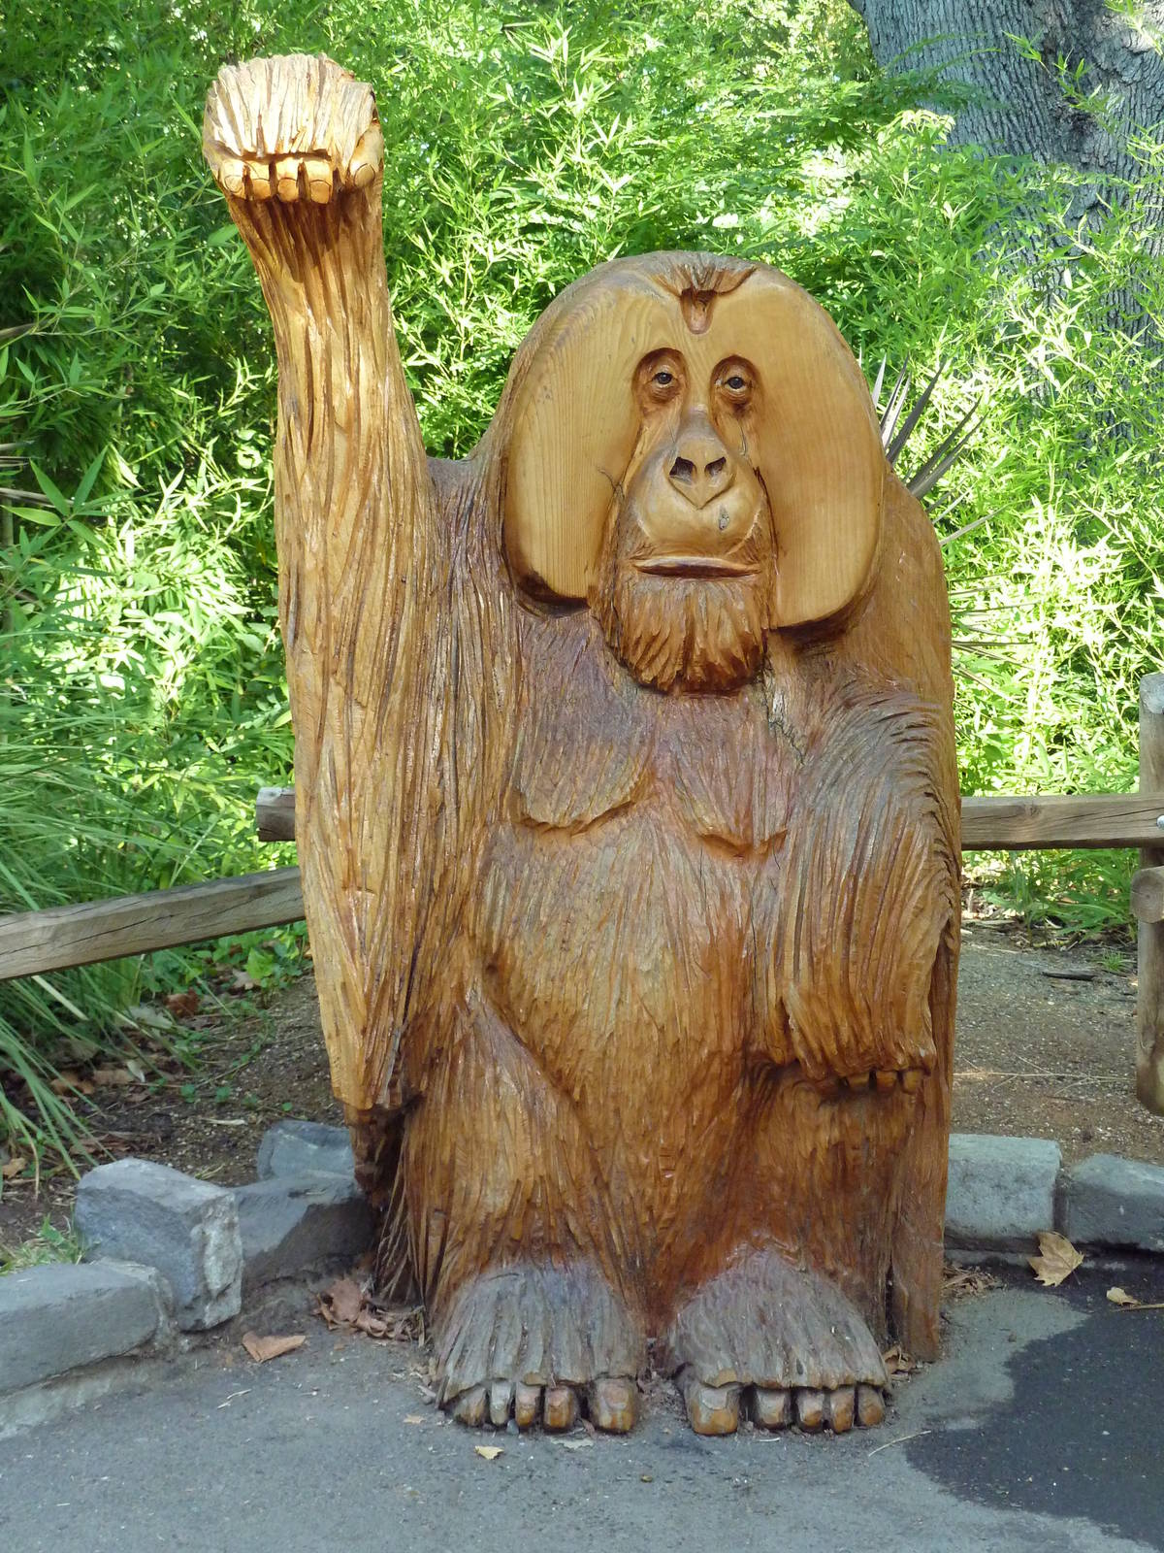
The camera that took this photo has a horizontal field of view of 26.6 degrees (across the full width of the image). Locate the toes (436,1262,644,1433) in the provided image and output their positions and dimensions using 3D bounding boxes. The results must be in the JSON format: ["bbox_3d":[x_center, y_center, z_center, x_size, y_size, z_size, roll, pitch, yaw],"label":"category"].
[{"bbox_3d":[-0.075,1.005,4.430,0.340,0.225,0.310,1,4,7],"label":"toes"}]

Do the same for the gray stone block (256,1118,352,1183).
[{"bbox_3d":[-0.605,0.906,5.696,0.280,0.200,0.210,0,4,6],"label":"gray stone block"}]

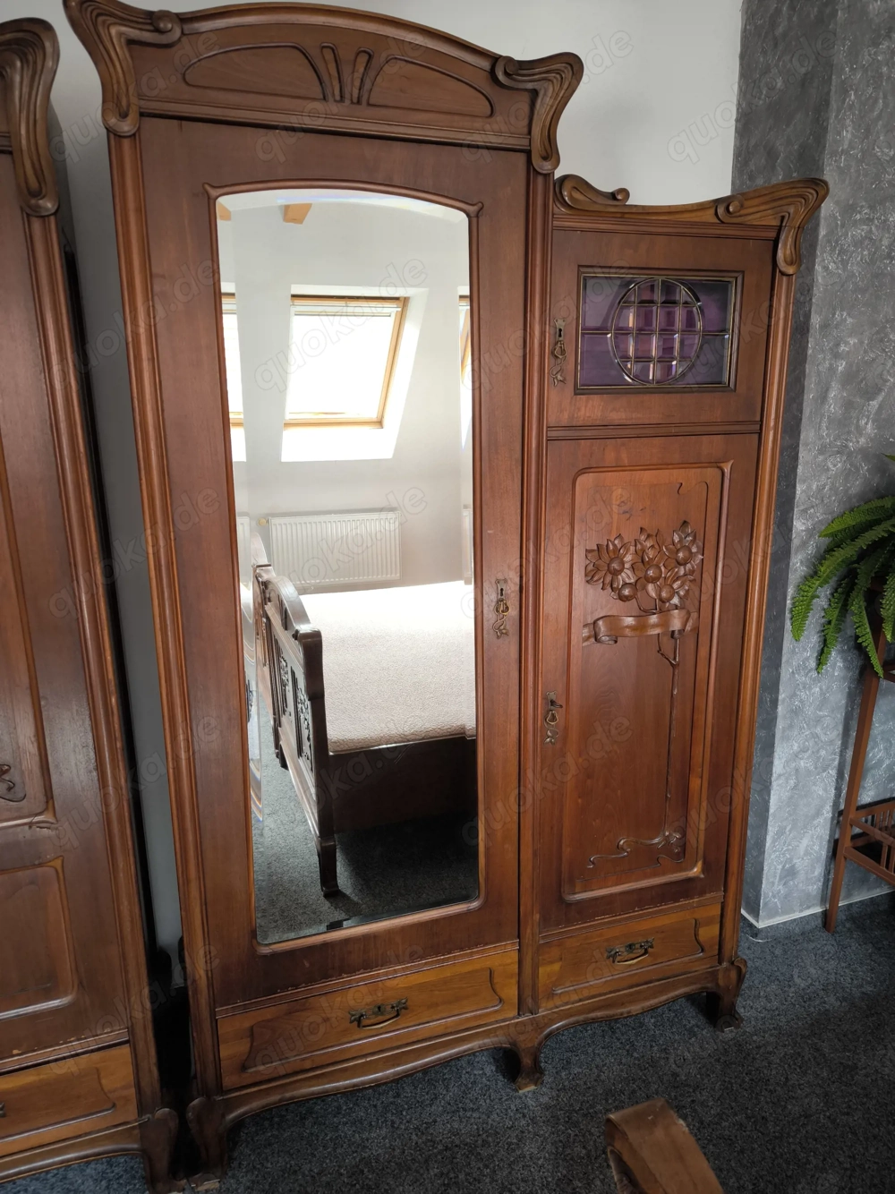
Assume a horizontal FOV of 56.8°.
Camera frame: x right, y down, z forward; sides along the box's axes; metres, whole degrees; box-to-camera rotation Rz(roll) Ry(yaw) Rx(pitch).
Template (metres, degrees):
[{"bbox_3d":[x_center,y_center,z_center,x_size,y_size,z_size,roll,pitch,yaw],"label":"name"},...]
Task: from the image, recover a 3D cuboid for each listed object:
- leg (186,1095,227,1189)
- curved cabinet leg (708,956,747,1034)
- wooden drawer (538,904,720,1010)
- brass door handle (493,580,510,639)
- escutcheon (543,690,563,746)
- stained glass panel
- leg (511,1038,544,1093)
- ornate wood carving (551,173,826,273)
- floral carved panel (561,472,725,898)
[{"bbox_3d":[-0.496,1.116,1.707,0.066,0.191,0.085,-5,14,-18],"label":"leg"},{"bbox_3d":[0.715,1.014,2.101,0.076,0.177,0.085,-5,14,-18],"label":"curved cabinet leg"},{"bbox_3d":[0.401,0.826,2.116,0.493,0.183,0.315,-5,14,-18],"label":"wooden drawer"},{"bbox_3d":[0.114,0.025,1.658,0.037,0.124,0.025,-5,14,-18],"label":"brass door handle"},{"bbox_3d":[0.229,0.259,1.751,0.037,0.124,0.030,-5,14,-18],"label":"escutcheon"},{"bbox_3d":[0.418,-0.525,1.650,0.351,0.211,0.018,-5,14,-18],"label":"stained glass panel"},{"bbox_3d":[0.185,1.095,1.945,0.060,0.105,0.070,-5,14,-18],"label":"leg"},{"bbox_3d":[0.478,-0.726,1.603,0.594,0.167,0.070,-5,14,-18],"label":"ornate wood carving"},{"bbox_3d":[0.430,0.203,1.819,0.386,0.987,0.035,-5,14,-18],"label":"floral carved panel"}]

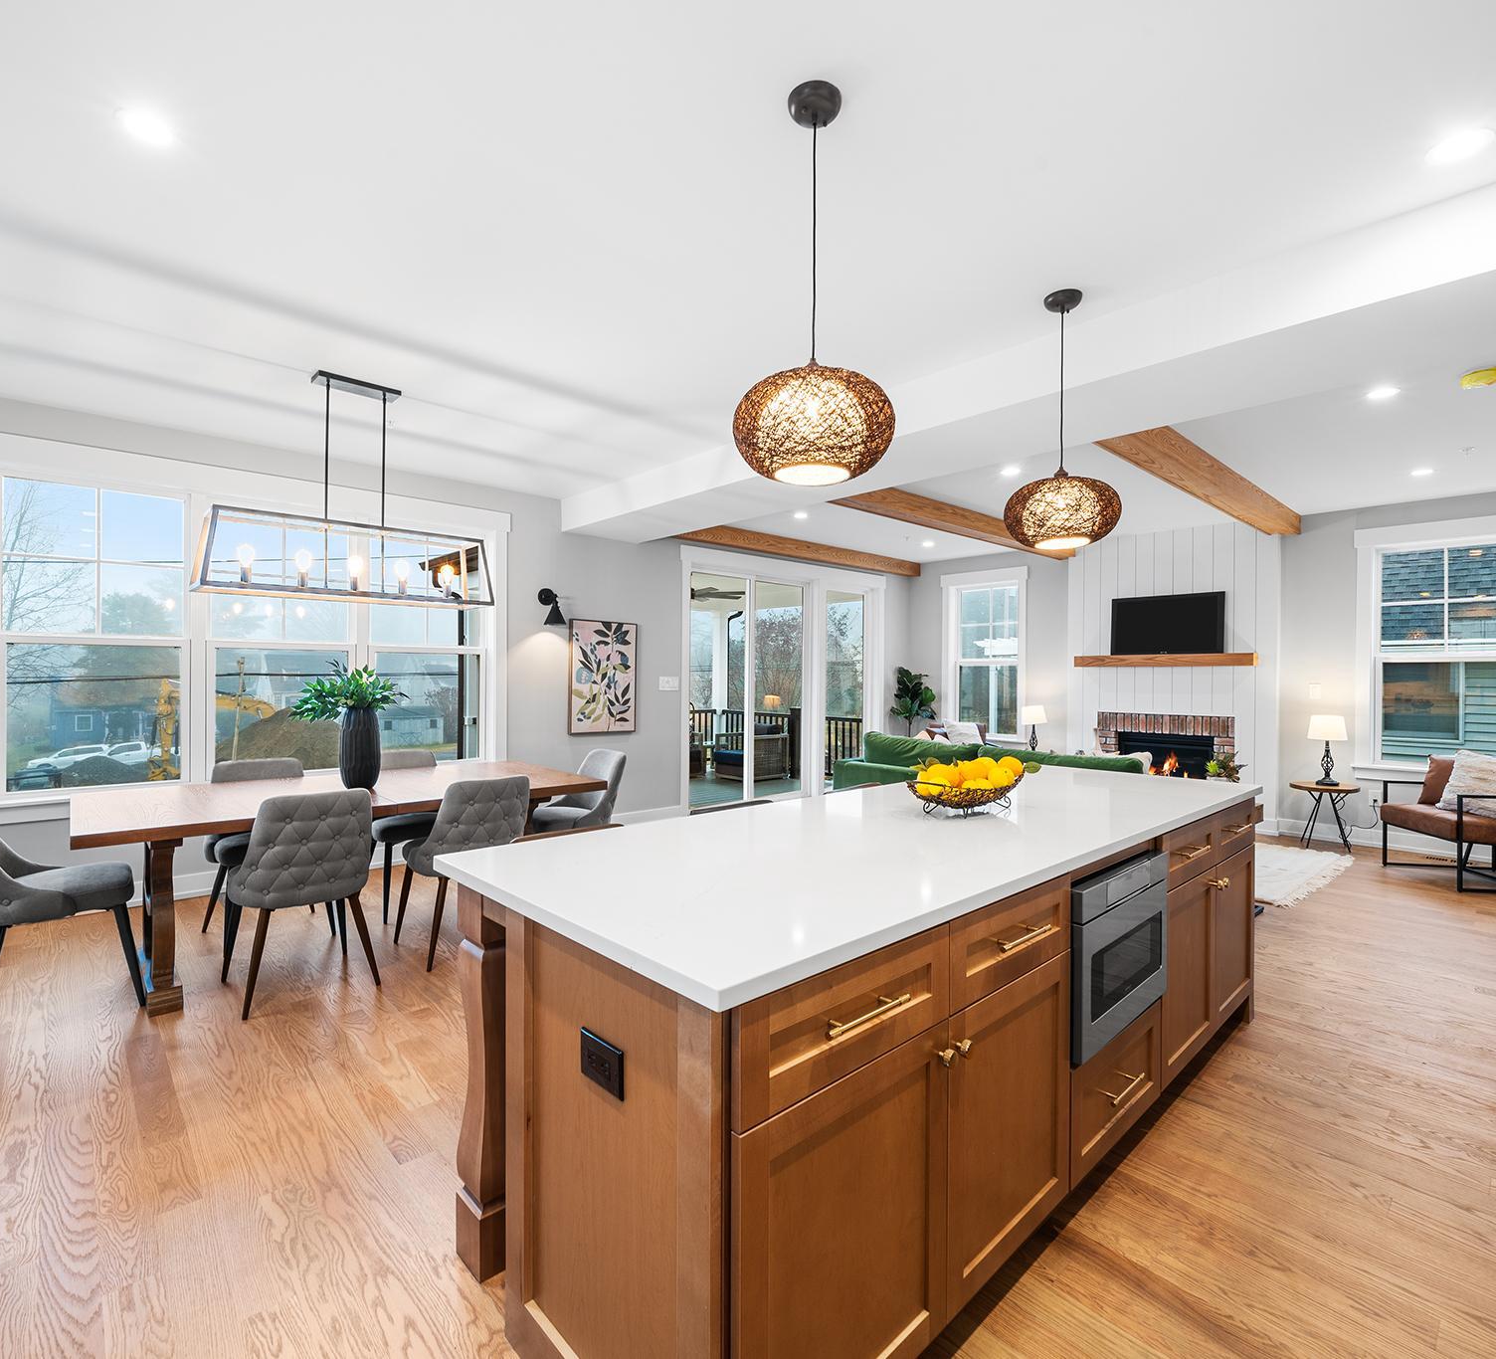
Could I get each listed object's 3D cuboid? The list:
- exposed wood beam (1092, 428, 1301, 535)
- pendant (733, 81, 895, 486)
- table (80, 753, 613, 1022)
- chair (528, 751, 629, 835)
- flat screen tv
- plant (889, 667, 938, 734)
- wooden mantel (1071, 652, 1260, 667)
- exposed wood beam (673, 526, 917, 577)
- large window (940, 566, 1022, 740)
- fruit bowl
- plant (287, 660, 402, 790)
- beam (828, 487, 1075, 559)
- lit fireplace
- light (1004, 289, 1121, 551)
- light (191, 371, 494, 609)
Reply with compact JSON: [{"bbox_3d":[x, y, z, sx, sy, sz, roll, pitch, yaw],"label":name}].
[{"bbox_3d":[3.171,-1.328,4.997,3.950,0.155,0.200,0,0,-43],"label":"exposed wood beam"},{"bbox_3d":[0.165,-0.967,1.810,0.395,0.930,0.395,0,0,0],"label":"pendant"},{"bbox_3d":[-1.940,0.930,3.676,2.140,0.765,1.130,0,0,-43],"label":"table"},{"bbox_3d":[-1.058,0.871,4.380,0.600,0.845,0.500,0,0,-43],"label":"chair"},{"bbox_3d":[3.948,-0.511,6.938,0.065,0.560,0.975,0,0,-43],"label":"flat screen tv"},{"bbox_3d":[1.950,0.555,8.750,0.540,1.500,0.540,0,0,-43],"label":"plant"},{"bbox_3d":[3.900,-0.175,6.967,0.170,0.112,1.545,0,0,-43],"label":"wooden mantel"},{"bbox_3d":[0.576,-1.355,7.800,3.950,0.155,0.150,0,0,-43],"label":"exposed wood beam"},{"bbox_3d":[2.686,-0.267,8.427,0.110,1.940,1.070,0,0,-43],"label":"large window"},{"bbox_3d":[0.685,0.322,2.252,0.500,0.165,0.230,0,0,-43],"label":"fruit bowl"},{"bbox_3d":[-1.981,0.227,3.714,0.530,0.640,0.480,0,0,-43],"label":"plant"},{"bbox_3d":[1.894,-1.341,6.325,3.997,0.165,0.215,0,0,-43],"label":"beam"},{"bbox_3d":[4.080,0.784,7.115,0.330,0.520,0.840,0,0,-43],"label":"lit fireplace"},{"bbox_3d":[1.154,-0.941,2.693,0.395,0.940,0.395,0,0,-43],"label":"light"},{"bbox_3d":[-1.940,-0.927,3.620,1.230,1.050,0.340,0,0,-43],"label":"light"}]

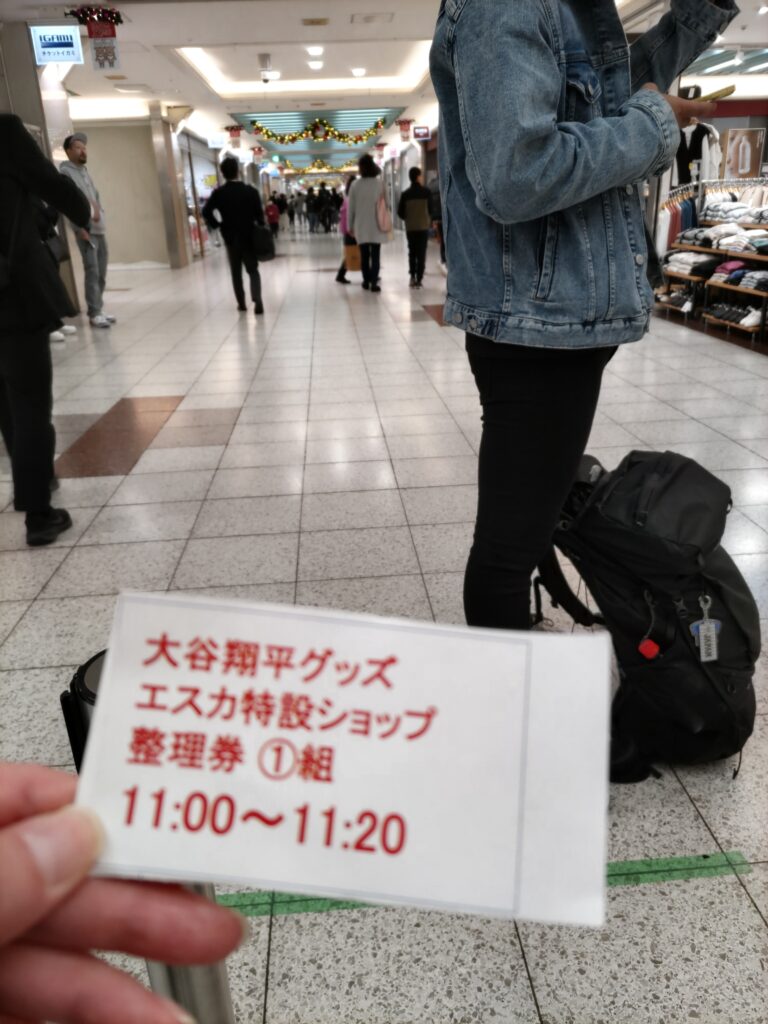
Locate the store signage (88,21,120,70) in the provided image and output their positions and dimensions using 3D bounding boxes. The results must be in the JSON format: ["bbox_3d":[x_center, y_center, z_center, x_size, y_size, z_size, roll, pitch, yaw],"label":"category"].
[{"bbox_3d":[-2.919,-4.868,8.031,0.290,0.470,0.030,-3,22,-3],"label":"store signage"}]

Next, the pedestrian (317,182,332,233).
[{"bbox_3d":[-2.270,-11.670,29.494,0.550,1.740,0.450,-3,22,-3],"label":"pedestrian"}]

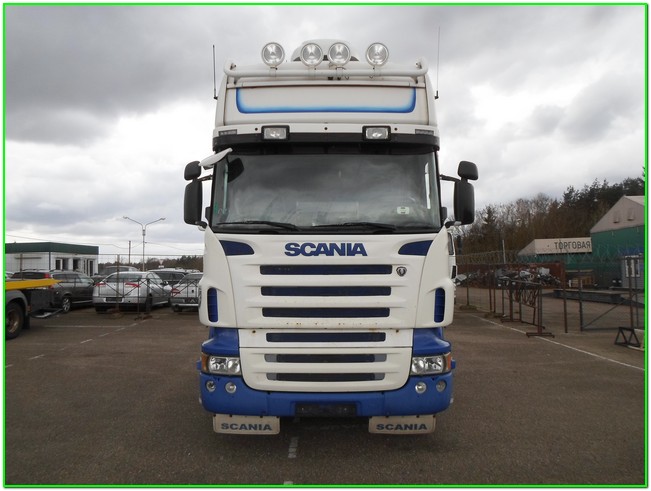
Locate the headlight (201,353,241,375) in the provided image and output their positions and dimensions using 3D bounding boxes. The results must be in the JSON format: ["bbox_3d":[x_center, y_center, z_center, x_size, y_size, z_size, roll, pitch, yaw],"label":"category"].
[{"bbox_3d":[-1.015,1.142,4.540,0.420,0.220,0.270,0,-2,0],"label":"headlight"}]

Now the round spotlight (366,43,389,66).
[{"bbox_3d":[0.554,-2.013,4.970,0.240,0.245,0.140,0,-2,0],"label":"round spotlight"}]

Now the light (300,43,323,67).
[{"bbox_3d":[-0.142,-1.974,4.870,0.230,0.240,0.140,0,-2,0],"label":"light"}]

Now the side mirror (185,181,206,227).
[{"bbox_3d":[-1.357,-0.437,4.900,0.210,0.470,0.170,0,-2,0],"label":"side mirror"}]

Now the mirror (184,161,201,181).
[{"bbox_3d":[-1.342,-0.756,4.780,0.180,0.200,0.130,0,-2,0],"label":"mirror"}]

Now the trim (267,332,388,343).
[{"bbox_3d":[0.009,0.872,4.450,1.130,0.088,0.060,0,-2,0],"label":"trim"}]

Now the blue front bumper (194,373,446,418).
[{"bbox_3d":[0.005,1.370,4.420,2.460,0.360,0.450,0,-2,0],"label":"blue front bumper"}]

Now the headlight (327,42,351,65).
[{"bbox_3d":[0.144,-1.974,4.870,0.230,0.240,0.140,0,-2,0],"label":"headlight"}]

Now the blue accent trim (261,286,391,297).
[{"bbox_3d":[0.004,0.412,4.220,1.160,0.090,0.060,0,-2,0],"label":"blue accent trim"}]

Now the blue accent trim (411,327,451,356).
[{"bbox_3d":[1.045,0.925,4.570,0.400,0.260,0.280,0,-2,0],"label":"blue accent trim"}]

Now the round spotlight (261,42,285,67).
[{"bbox_3d":[-0.542,-1.974,4.870,0.230,0.240,0.140,0,-2,0],"label":"round spotlight"}]

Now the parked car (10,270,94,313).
[{"bbox_3d":[-10.300,1.722,18.500,1.840,1.550,4.700,0,-2,-4],"label":"parked car"}]

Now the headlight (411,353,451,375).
[{"bbox_3d":[0.985,1.107,4.420,0.410,0.200,0.260,0,-2,0],"label":"headlight"}]

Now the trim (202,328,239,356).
[{"bbox_3d":[-1.020,0.925,4.570,0.400,0.260,0.280,0,-2,0],"label":"trim"}]

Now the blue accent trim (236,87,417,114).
[{"bbox_3d":[0.010,-1.477,4.800,1.830,0.290,0.100,0,-2,0],"label":"blue accent trim"}]

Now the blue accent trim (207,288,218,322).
[{"bbox_3d":[-1.105,0.588,4.620,0.110,0.340,0.100,0,-2,0],"label":"blue accent trim"}]

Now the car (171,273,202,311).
[{"bbox_3d":[-4.680,1.777,18.500,1.780,1.440,4.500,0,-2,-4],"label":"car"}]

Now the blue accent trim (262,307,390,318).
[{"bbox_3d":[0.009,0.636,4.460,1.210,0.090,0.060,0,-2,0],"label":"blue accent trim"}]

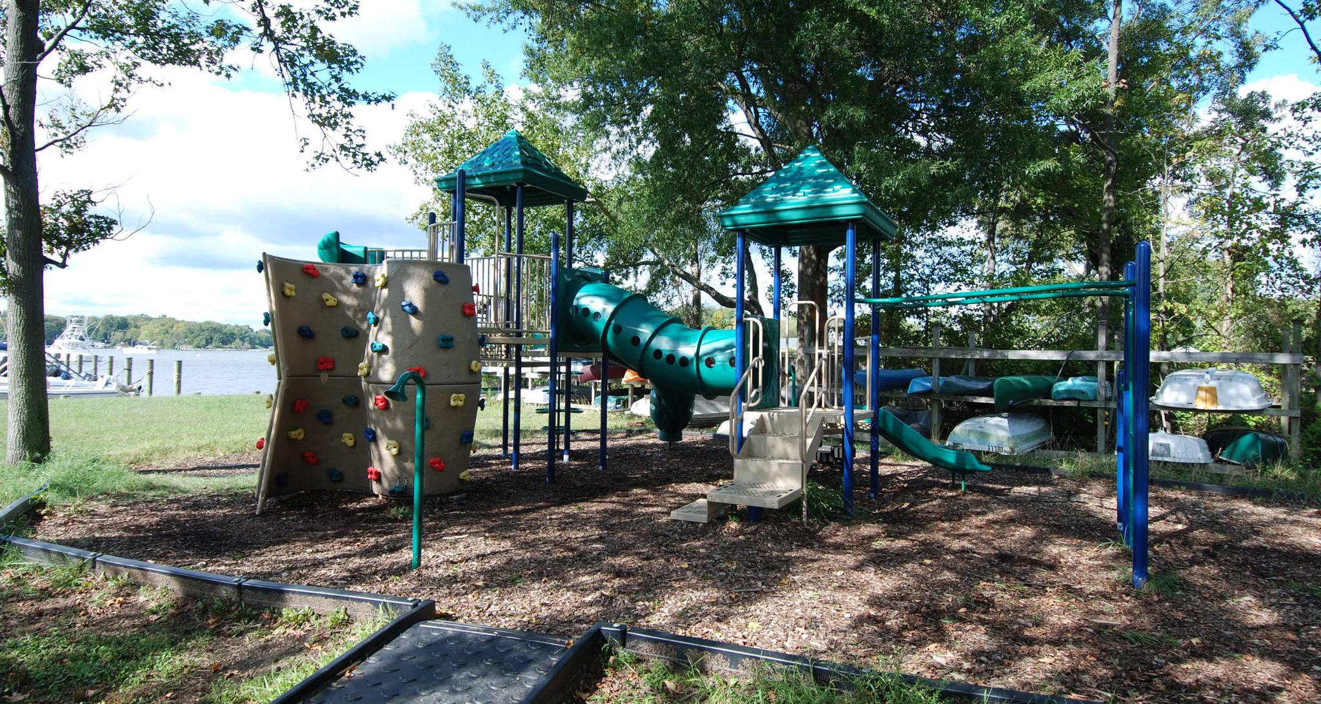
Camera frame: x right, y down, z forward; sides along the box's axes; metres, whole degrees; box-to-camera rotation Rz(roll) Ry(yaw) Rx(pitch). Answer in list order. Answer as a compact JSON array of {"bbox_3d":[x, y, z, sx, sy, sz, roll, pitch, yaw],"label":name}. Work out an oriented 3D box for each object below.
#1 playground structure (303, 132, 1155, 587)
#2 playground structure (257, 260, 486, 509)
[{"bbox_3d":[-0.030,-0.840,9.150,10.200,5.070,3.900,1,0,29],"label":"playground structure"},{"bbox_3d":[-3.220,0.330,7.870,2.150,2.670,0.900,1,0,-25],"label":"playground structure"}]

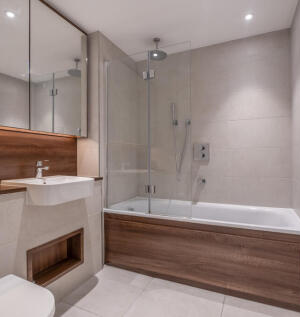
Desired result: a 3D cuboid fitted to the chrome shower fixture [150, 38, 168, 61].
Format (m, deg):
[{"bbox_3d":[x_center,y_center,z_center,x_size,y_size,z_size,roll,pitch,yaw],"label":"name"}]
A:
[{"bbox_3d":[0.078,-1.185,2.120,0.200,0.180,0.200,0,0,0],"label":"chrome shower fixture"}]

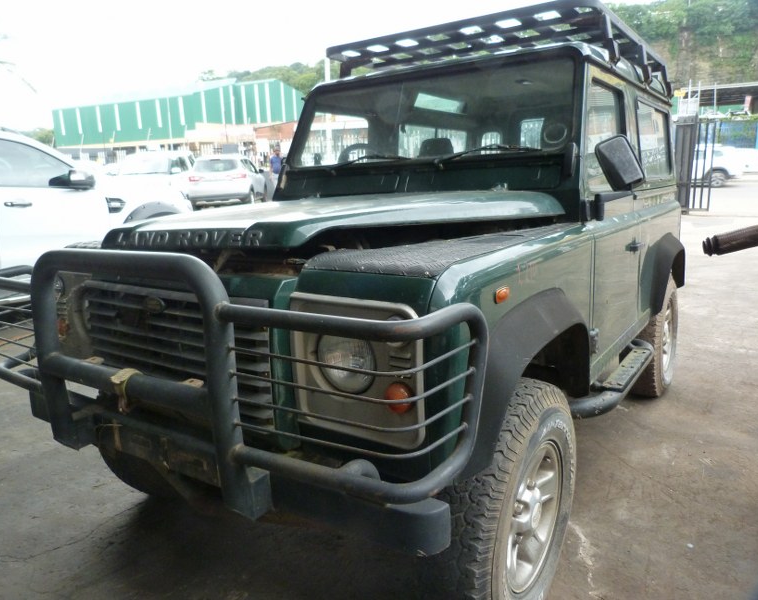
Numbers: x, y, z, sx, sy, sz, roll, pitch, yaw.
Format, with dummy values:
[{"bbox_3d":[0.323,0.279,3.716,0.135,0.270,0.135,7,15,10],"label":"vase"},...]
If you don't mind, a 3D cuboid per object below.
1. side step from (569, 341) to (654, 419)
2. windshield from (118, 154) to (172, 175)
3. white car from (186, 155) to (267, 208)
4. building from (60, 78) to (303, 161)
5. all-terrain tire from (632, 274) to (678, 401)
[{"bbox_3d":[1.128,0.361,2.763,0.220,0.100,1.130,5,13,34],"label":"side step"},{"bbox_3d":[-7.087,-4.104,17.500,1.430,0.620,0.600,-2,12,0],"label":"windshield"},{"bbox_3d":[-4.850,-3.838,18.900,1.840,1.660,4.500,-3,12,-3],"label":"white car"},{"bbox_3d":[-22.734,-19.200,69.013,22.400,12.029,18.500,5,14,30],"label":"building"},{"bbox_3d":[1.734,0.221,3.685,0.255,0.800,0.800,5,13,34],"label":"all-terrain tire"}]

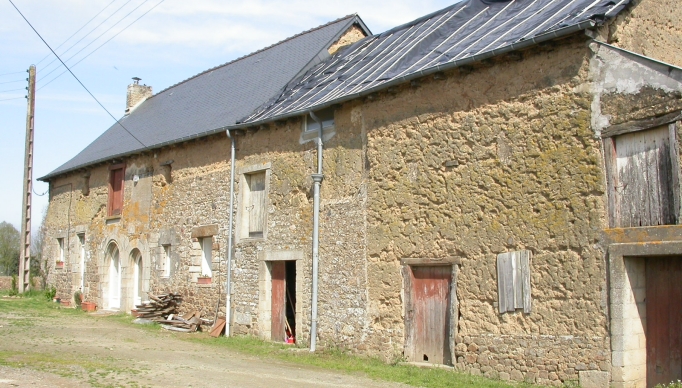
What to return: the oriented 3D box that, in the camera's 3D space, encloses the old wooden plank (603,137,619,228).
[{"bbox_3d":[3.772,-0.154,10.419,0.110,1.280,0.140,4,-10,-39],"label":"old wooden plank"}]

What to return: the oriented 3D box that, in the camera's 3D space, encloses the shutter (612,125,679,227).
[{"bbox_3d":[4.087,-0.214,10.100,0.080,1.300,0.860,4,-7,-39],"label":"shutter"}]

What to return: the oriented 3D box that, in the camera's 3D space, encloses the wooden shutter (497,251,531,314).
[{"bbox_3d":[2.650,1.360,11.532,0.050,0.970,0.640,4,-7,-39],"label":"wooden shutter"}]

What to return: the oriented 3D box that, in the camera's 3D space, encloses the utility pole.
[{"bbox_3d":[-12.164,-0.633,29.229,0.290,8.950,0.260,4,-7,-39],"label":"utility pole"}]

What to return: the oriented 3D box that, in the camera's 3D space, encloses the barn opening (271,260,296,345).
[{"bbox_3d":[-1.204,2.365,16.445,0.250,1.800,1.080,4,-7,-39],"label":"barn opening"}]

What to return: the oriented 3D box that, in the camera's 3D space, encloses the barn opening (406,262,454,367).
[{"bbox_3d":[1.567,2.071,12.974,0.200,1.740,1.160,4,-7,-39],"label":"barn opening"}]

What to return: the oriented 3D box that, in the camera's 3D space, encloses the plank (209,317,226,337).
[{"bbox_3d":[-2.983,3.225,18.081,0.060,0.470,0.320,38,-27,-30],"label":"plank"}]

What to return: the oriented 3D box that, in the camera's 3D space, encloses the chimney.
[{"bbox_3d":[-8.361,-4.094,31.292,0.950,1.550,0.500,4,-7,-39],"label":"chimney"}]

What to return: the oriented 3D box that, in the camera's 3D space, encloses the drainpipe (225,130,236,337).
[{"bbox_3d":[-2.685,0.932,17.949,0.180,4.920,0.120,4,-7,-39],"label":"drainpipe"}]

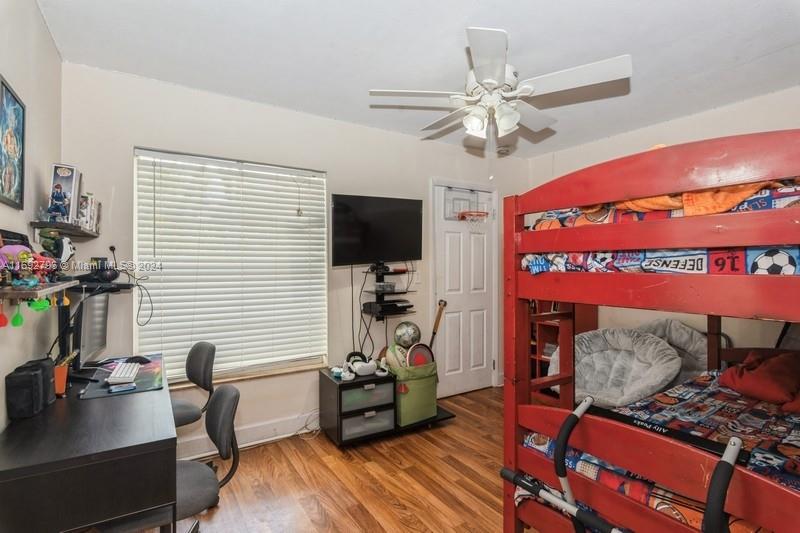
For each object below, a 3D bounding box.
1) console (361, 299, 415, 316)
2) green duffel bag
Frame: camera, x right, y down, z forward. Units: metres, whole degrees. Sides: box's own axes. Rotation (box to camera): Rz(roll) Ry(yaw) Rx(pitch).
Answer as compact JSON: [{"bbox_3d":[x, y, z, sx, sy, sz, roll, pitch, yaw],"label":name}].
[{"bbox_3d":[-0.104,0.326,3.047,0.285,0.062,0.280,0,0,-30],"label":"console"},{"bbox_3d":[0.056,0.985,3.086,0.365,0.430,0.340,0,0,-32],"label":"green duffel bag"}]

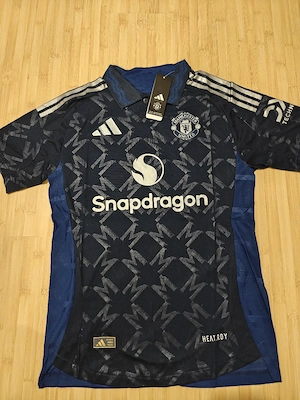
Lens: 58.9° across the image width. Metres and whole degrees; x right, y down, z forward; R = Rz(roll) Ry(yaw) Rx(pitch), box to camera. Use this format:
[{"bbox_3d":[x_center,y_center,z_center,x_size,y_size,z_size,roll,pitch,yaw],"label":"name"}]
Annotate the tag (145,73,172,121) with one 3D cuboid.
[{"bbox_3d":[0.024,-0.254,0.657,0.042,0.006,0.121,11,79,2],"label":"tag"}]

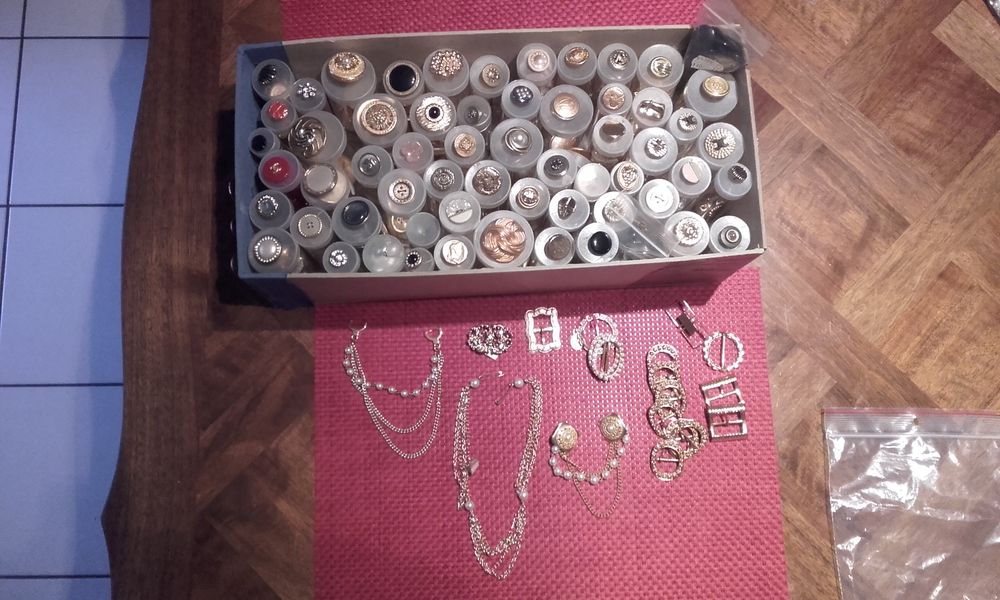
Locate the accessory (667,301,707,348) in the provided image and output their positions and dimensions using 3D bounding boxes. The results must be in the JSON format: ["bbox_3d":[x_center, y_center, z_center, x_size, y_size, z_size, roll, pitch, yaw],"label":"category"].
[{"bbox_3d":[0.143,0.020,0.640,0.016,0.006,0.035,-29,83,-5],"label":"accessory"}]

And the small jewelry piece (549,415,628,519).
[{"bbox_3d":[0.068,0.124,0.619,0.061,0.012,0.074,-5,81,-2],"label":"small jewelry piece"}]

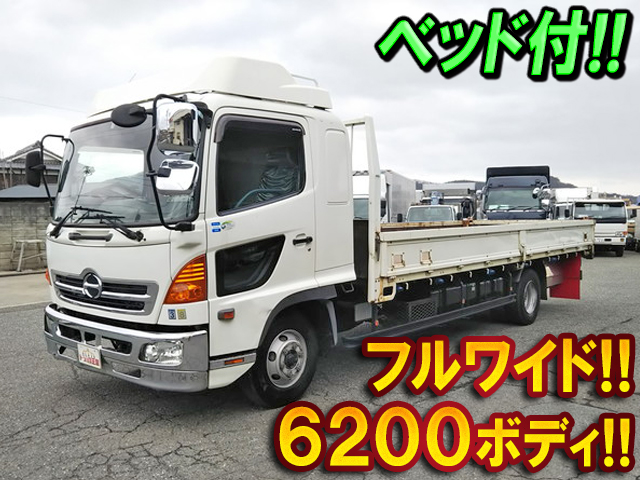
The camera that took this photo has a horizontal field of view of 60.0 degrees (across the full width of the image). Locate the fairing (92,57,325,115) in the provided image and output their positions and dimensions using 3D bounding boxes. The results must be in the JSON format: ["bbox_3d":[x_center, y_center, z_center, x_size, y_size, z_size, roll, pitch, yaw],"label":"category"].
[{"bbox_3d":[-1.160,-1.314,5.025,1.990,0.483,1.458,2,4,43],"label":"fairing"}]

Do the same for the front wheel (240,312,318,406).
[{"bbox_3d":[-0.336,1.009,4.754,0.235,0.803,0.803,3,5,42],"label":"front wheel"}]

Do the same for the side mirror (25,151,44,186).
[{"bbox_3d":[-2.737,-0.680,5.297,0.108,0.345,0.236,-2,3,-35],"label":"side mirror"}]

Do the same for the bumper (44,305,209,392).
[{"bbox_3d":[-1.716,0.813,4.522,2.305,0.414,0.325,2,4,43],"label":"bumper"}]

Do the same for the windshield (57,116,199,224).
[{"bbox_3d":[-1.675,-0.552,4.506,2.128,0.886,0.266,2,-6,43],"label":"windshield"}]

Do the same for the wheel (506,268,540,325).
[{"bbox_3d":[2.945,0.813,8.018,0.276,0.798,0.808,2,4,43],"label":"wheel"}]

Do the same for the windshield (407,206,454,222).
[{"bbox_3d":[3.785,-0.805,19.000,1.500,0.680,0.160,1,-17,17],"label":"windshield"}]

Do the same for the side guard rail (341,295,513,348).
[{"bbox_3d":[1.457,0.871,6.370,0.080,0.100,3.580,3,5,43],"label":"side guard rail"}]

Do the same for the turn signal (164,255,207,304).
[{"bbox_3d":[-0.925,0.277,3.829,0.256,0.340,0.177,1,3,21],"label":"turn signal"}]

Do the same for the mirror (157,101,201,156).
[{"bbox_3d":[-0.883,-0.687,3.456,0.246,0.340,0.118,1,3,23],"label":"mirror"}]

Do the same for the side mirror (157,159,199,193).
[{"bbox_3d":[-0.886,-0.398,3.467,0.246,0.222,0.118,1,3,23],"label":"side mirror"}]

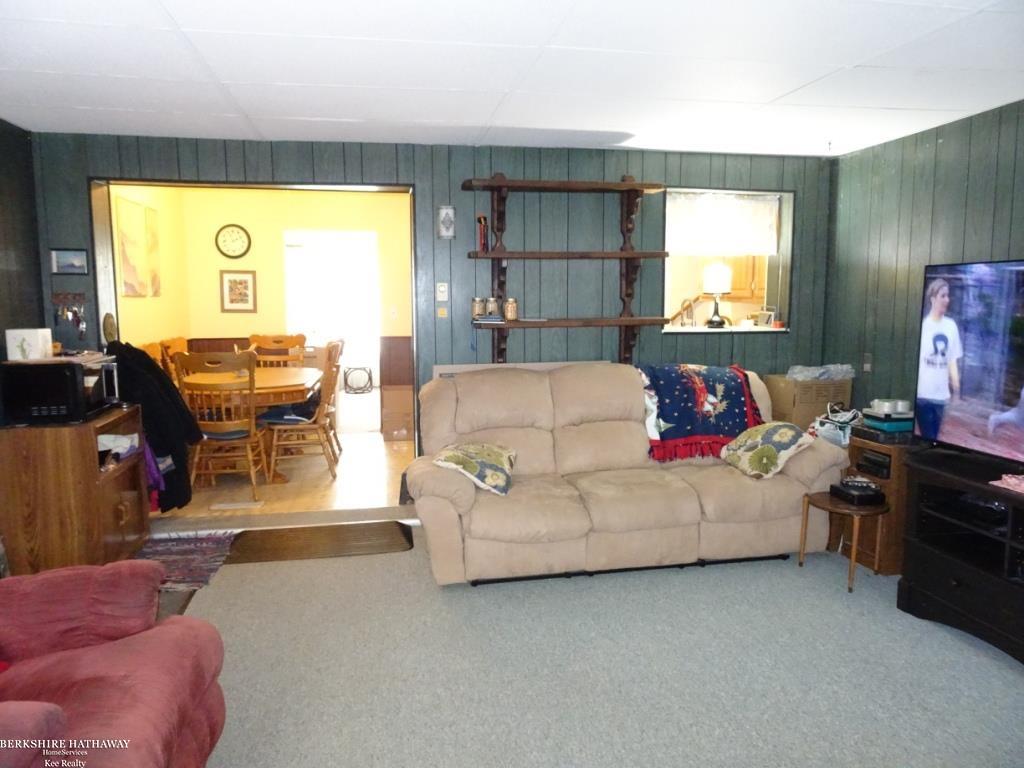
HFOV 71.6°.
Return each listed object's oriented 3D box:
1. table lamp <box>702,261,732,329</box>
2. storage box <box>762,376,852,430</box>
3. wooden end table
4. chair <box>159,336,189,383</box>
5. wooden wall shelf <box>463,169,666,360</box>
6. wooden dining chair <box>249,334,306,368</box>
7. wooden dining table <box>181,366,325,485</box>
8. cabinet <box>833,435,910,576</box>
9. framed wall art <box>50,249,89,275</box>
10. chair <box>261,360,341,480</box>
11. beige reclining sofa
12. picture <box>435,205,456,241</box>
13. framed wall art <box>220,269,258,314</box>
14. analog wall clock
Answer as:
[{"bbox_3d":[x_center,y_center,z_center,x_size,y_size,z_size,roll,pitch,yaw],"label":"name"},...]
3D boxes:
[{"bbox_3d":[1.413,-0.610,4.875,0.205,0.445,0.205,-2,7,-10],"label":"table lamp"},{"bbox_3d":[1.924,0.181,4.629,0.390,0.460,0.330,-1,7,-10],"label":"storage box"},{"bbox_3d":[1.692,0.789,3.614,0.400,0.410,0.400,-2,7,-10],"label":"wooden end table"},{"bbox_3d":[-2.596,0.136,6.113,0.580,1.030,0.500,-1,7,-4],"label":"chair"},{"bbox_3d":[0.340,-0.674,4.358,1.230,1.230,0.210,-2,7,-10],"label":"wooden wall shelf"},{"bbox_3d":[-2.076,0.121,6.216,0.510,1.030,0.580,-1,7,-10],"label":"wooden dining chair"},{"bbox_3d":[-2.085,0.321,5.778,1.080,0.757,1.550,-2,7,-10],"label":"wooden dining table"},{"bbox_3d":[2.070,0.621,3.792,0.420,0.665,0.390,-1,7,-8],"label":"cabinet"},{"bbox_3d":[-2.456,-0.676,3.940,0.188,0.138,0.020,-2,7,-10],"label":"framed wall art"},{"bbox_3d":[-1.651,0.199,5.607,0.540,1.030,0.510,-2,7,-10],"label":"chair"},{"bbox_3d":[0.591,0.412,4.076,2.350,1.025,0.920,-2,7,-11],"label":"beige reclining sofa"},{"bbox_3d":[-0.388,-0.968,4.279,0.110,0.202,0.025,-1,7,-10],"label":"picture"},{"bbox_3d":[-2.662,-0.901,6.918,0.335,0.400,0.025,-2,7,-10],"label":"framed wall art"},{"bbox_3d":[-2.691,-1.374,6.846,0.332,0.328,0.050,-2,7,-10],"label":"analog wall clock"}]

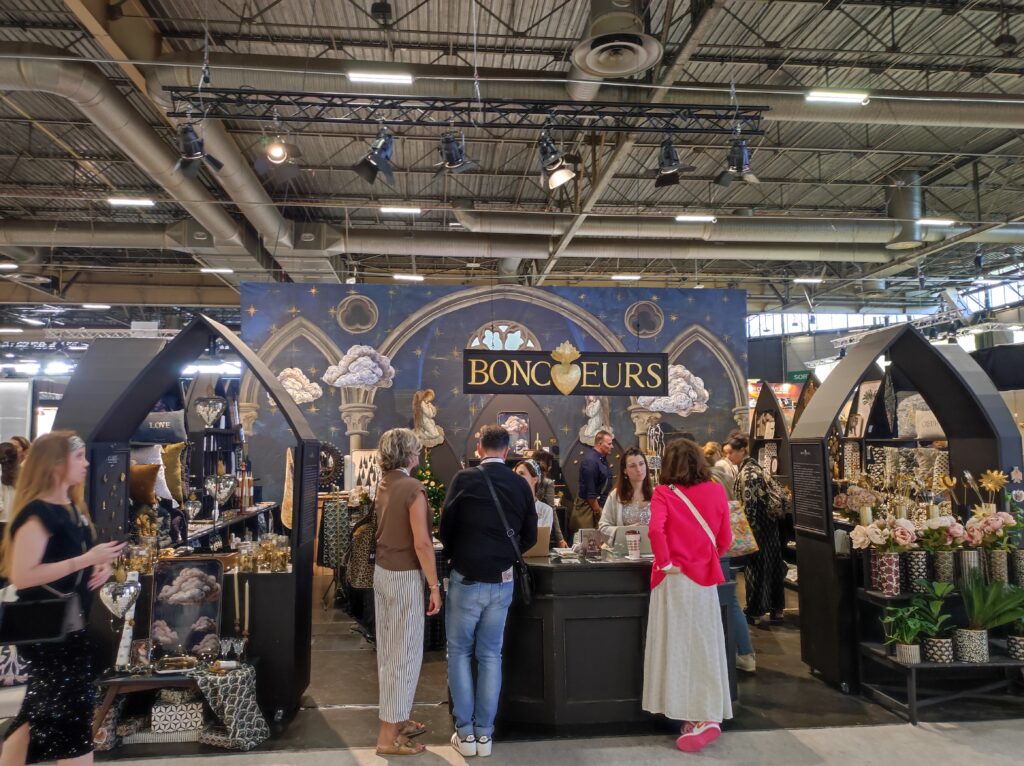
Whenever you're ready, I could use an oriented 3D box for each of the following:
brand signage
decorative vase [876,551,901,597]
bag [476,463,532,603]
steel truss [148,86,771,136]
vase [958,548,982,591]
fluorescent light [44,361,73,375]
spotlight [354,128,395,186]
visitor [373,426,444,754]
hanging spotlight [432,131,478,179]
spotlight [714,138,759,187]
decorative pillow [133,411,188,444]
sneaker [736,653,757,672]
[{"bbox_3d":[0.547,-0.136,7.279,2.036,0.540,0.070,0,-5,-5],"label":"brand signage"},{"bbox_3d":[2.338,1.183,4.587,0.112,0.265,0.112,0,-4,-5],"label":"decorative vase"},{"bbox_3d":[-0.035,0.824,3.990,0.300,0.730,0.280,0,-5,-6],"label":"bag"},{"bbox_3d":[-0.351,-2.703,7.419,6.000,0.260,0.290,0,-5,-5],"label":"steel truss"},{"bbox_3d":[2.912,1.187,4.700,0.115,0.265,0.115,0,-4,-5],"label":"vase"},{"bbox_3d":[-7.623,-0.261,12.418,0.480,0.180,0.180,0,-5,-5],"label":"fluorescent light"},{"bbox_3d":[-1.356,-2.233,7.284,0.430,0.350,0.340,-44,-12,6],"label":"spotlight"},{"bbox_3d":[-0.585,1.105,4.019,0.310,1.700,0.430,4,-6,-40],"label":"visitor"},{"bbox_3d":[-0.558,-2.268,7.300,0.380,0.410,0.360,-2,16,19],"label":"hanging spotlight"},{"bbox_3d":[2.338,-2.291,7.694,0.410,0.330,0.420,0,-49,-5],"label":"spotlight"},{"bbox_3d":[-2.529,0.319,5.300,0.390,0.245,0.110,0,-16,-5],"label":"decorative pillow"},{"bbox_3d":[1.629,2.016,5.374,0.275,0.120,0.100,-4,-6,34],"label":"sneaker"}]

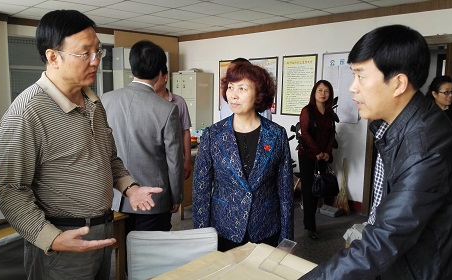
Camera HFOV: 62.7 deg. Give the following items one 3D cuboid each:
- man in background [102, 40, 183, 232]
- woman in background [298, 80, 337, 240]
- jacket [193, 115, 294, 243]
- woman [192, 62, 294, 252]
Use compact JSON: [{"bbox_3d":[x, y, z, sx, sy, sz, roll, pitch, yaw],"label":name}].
[{"bbox_3d":[-0.515,0.291,2.184,0.530,1.704,0.350,3,6,20],"label":"man in background"},{"bbox_3d":[0.893,0.209,3.761,0.430,1.587,0.330,1,6,-2],"label":"woman in background"},{"bbox_3d":[0.083,0.194,1.951,0.520,0.657,0.290,1,6,-4],"label":"jacket"},{"bbox_3d":[0.078,0.391,1.972,0.520,1.571,0.320,1,6,-4],"label":"woman"}]

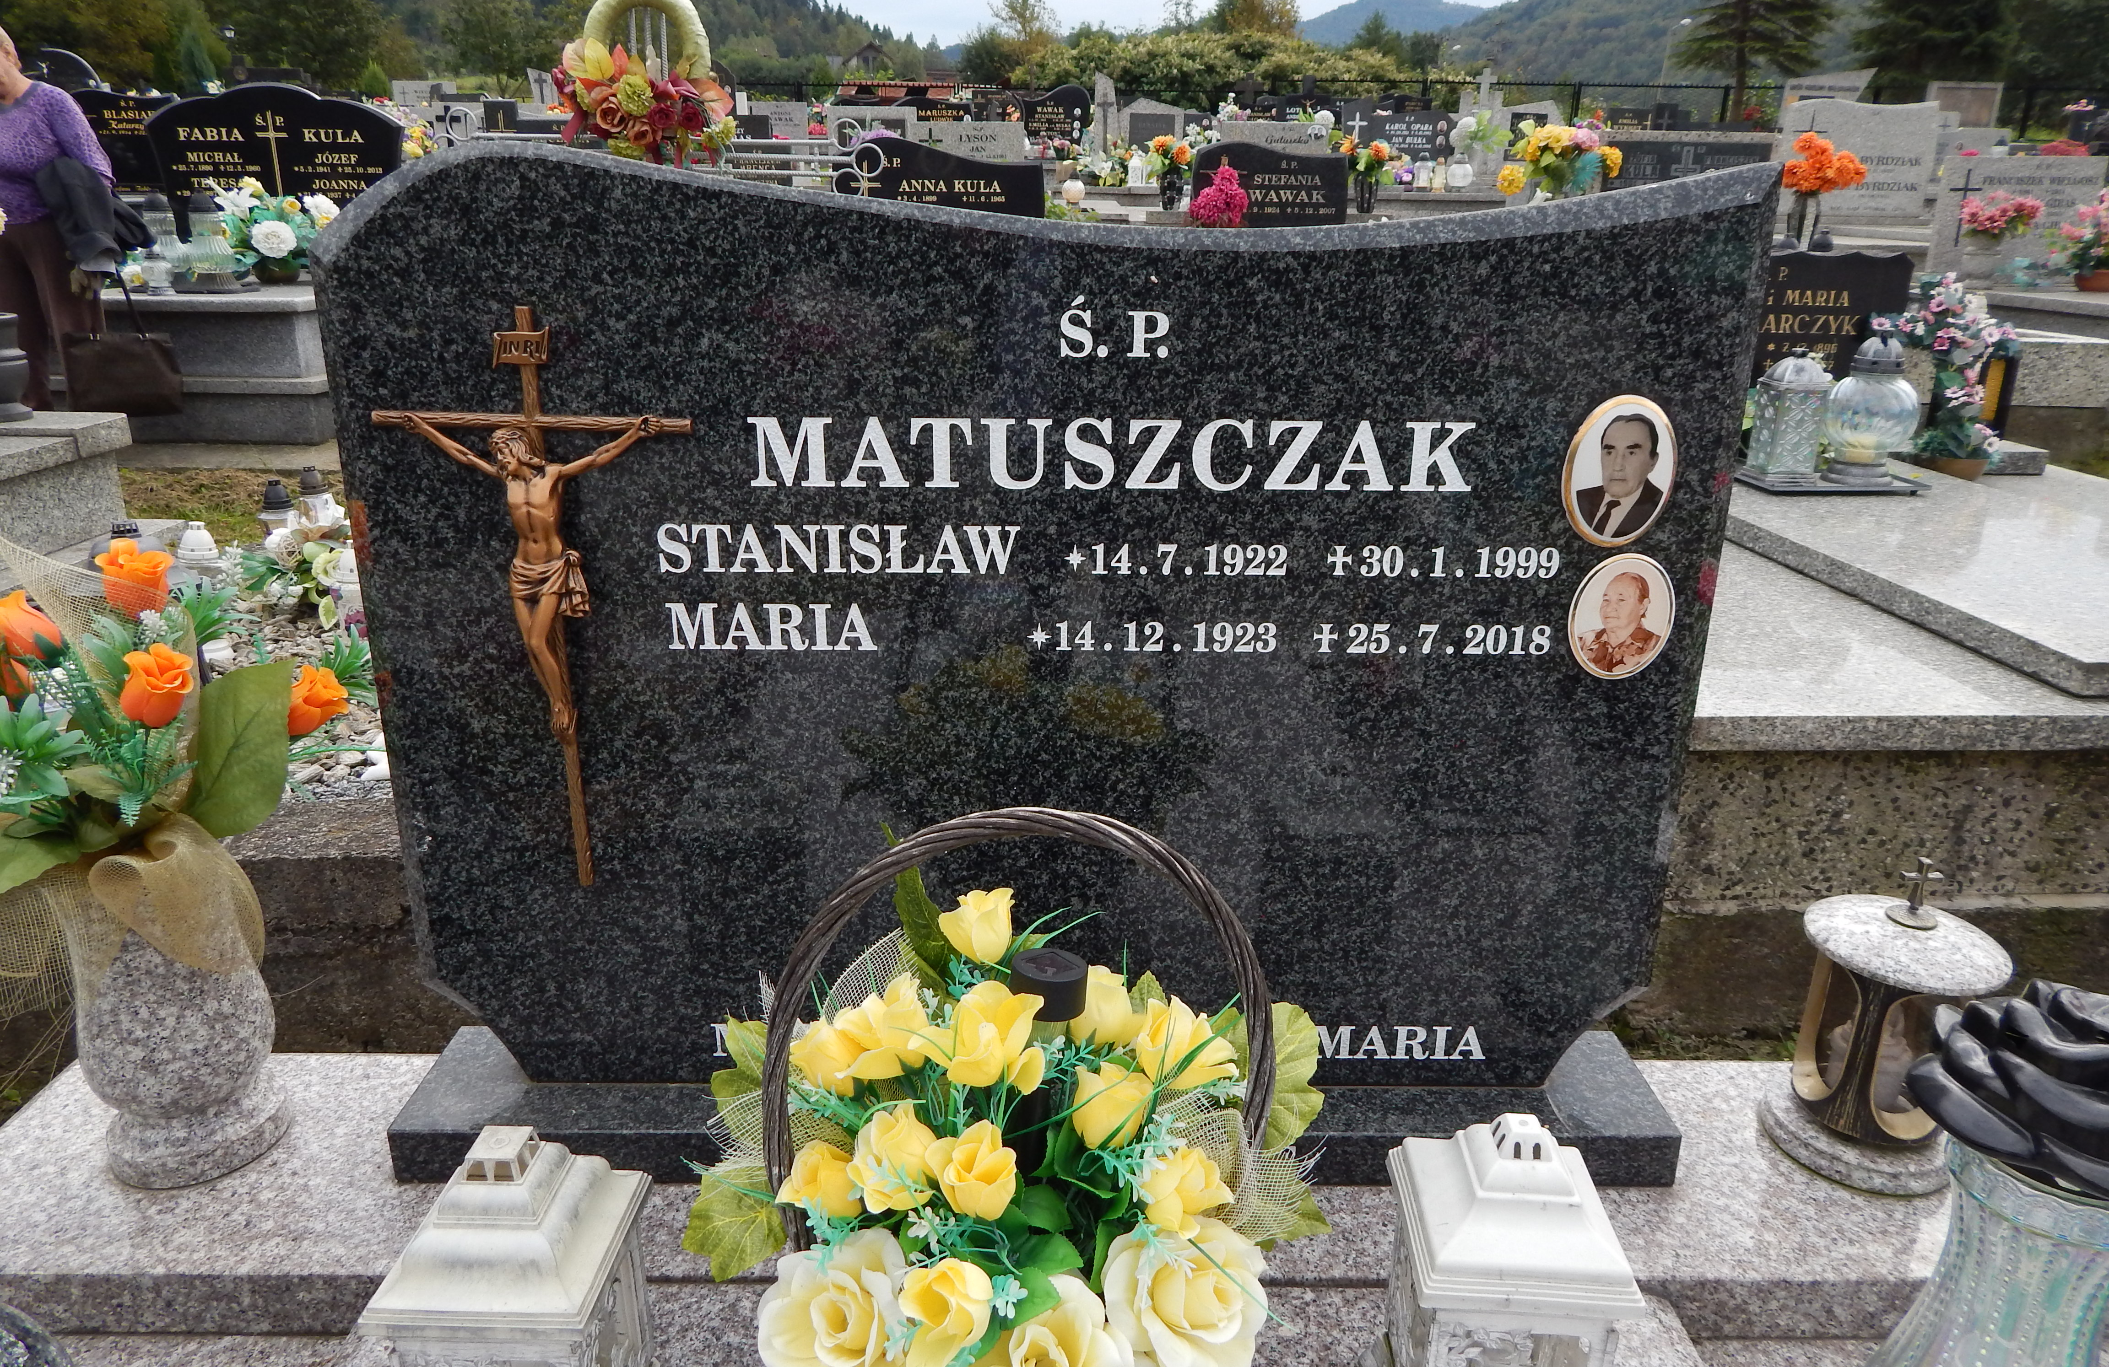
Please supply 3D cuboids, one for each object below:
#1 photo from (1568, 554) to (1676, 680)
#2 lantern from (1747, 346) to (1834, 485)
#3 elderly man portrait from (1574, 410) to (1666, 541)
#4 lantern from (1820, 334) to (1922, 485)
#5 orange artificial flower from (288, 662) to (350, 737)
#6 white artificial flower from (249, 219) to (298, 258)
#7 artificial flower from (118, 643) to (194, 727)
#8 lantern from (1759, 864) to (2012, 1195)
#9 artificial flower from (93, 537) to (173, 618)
[{"bbox_3d":[0.455,-0.052,1.121,0.084,0.104,0.011,0,17,0],"label":"photo"},{"bbox_3d":[1.246,-0.462,2.380,0.133,0.216,0.133,0,17,0],"label":"lantern"},{"bbox_3d":[0.442,-0.161,1.086,0.072,0.101,0.008,0,17,0],"label":"elderly man portrait"},{"bbox_3d":[1.378,-0.471,2.368,0.158,0.240,0.158,0,17,0],"label":"lantern"},{"bbox_3d":[-0.603,0.013,1.142,0.052,0.058,0.052,25,16,-8],"label":"orange artificial flower"},{"bbox_3d":[-2.149,-1.225,3.860,0.128,0.105,0.085,0,17,0],"label":"white artificial flower"},{"bbox_3d":[-0.697,0.001,1.087,0.050,0.063,0.050,0,17,0],"label":"artificial flower"},{"bbox_3d":[0.720,0.279,1.207,0.165,0.272,0.165,0,17,0],"label":"lantern"},{"bbox_3d":[-0.734,-0.084,1.116,0.054,0.062,0.054,0,17,0],"label":"artificial flower"}]

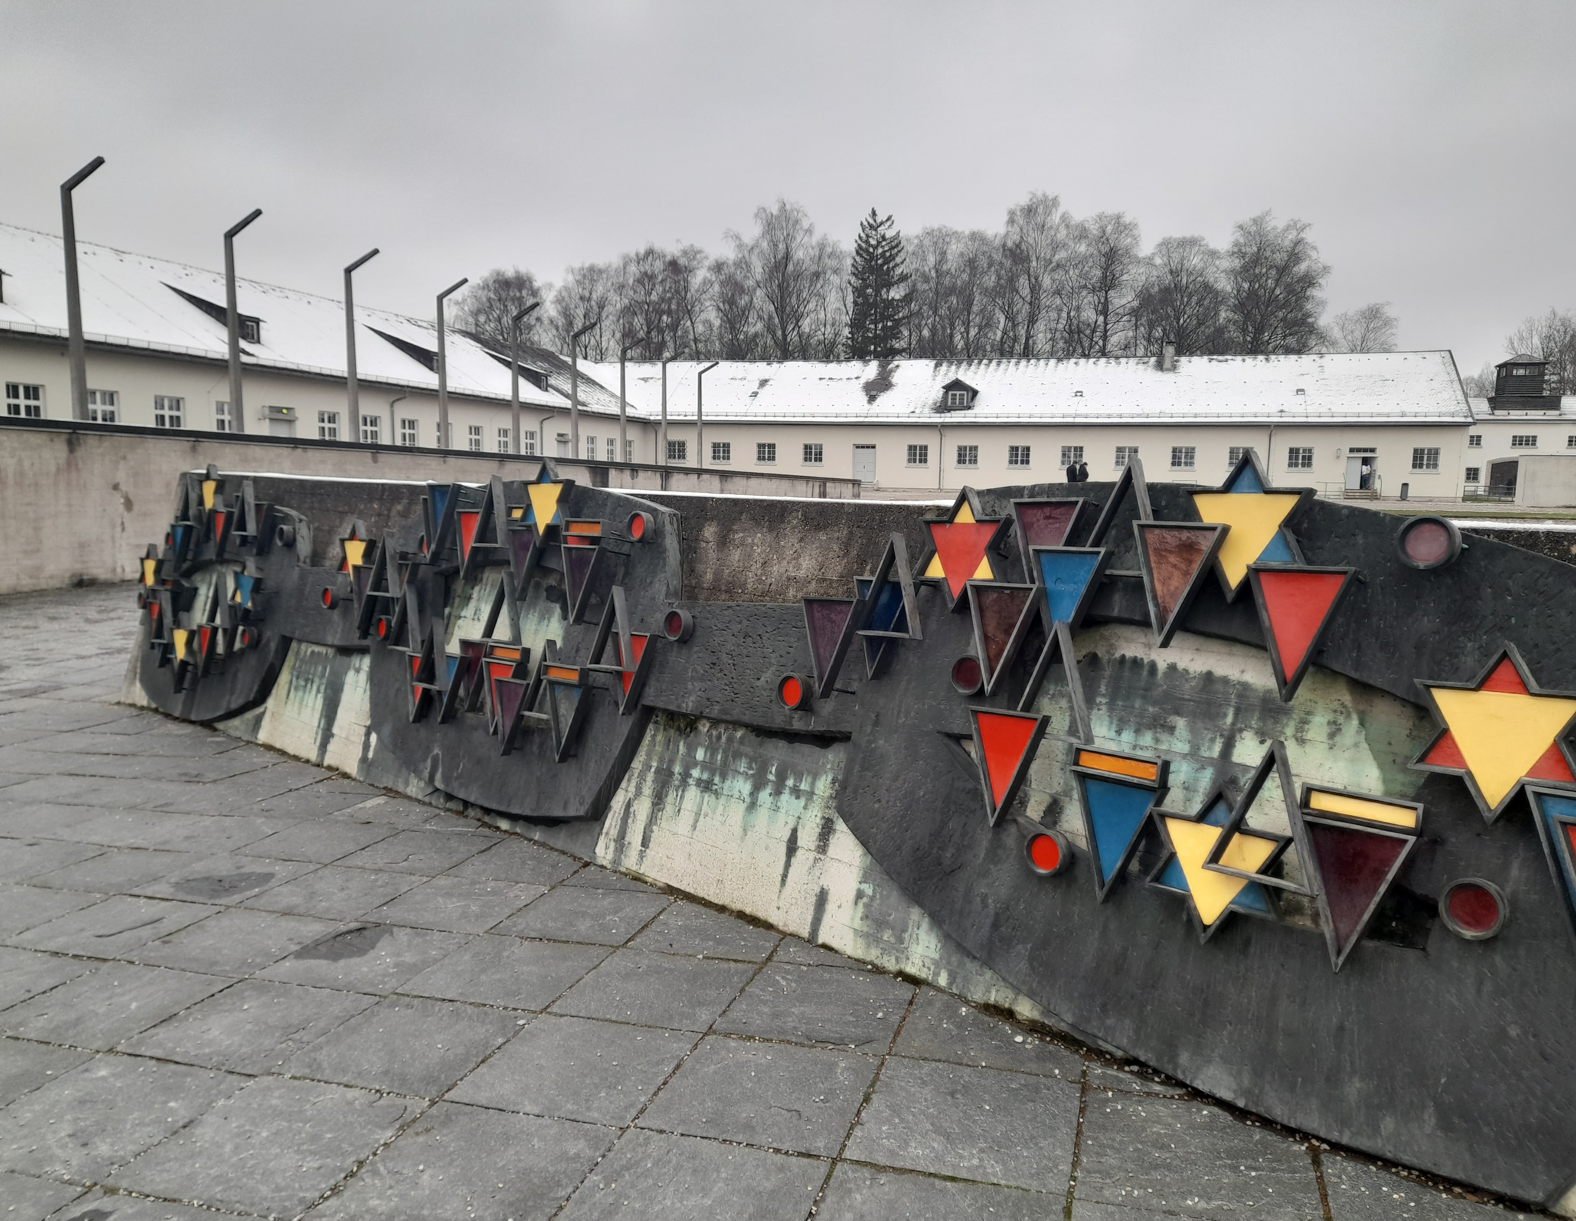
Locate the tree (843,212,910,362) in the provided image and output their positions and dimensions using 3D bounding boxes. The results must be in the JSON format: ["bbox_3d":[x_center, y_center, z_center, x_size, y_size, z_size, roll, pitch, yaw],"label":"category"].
[{"bbox_3d":[8.460,-25.480,114.500,6.357,26.590,6.357,3,7,17],"label":"tree"}]

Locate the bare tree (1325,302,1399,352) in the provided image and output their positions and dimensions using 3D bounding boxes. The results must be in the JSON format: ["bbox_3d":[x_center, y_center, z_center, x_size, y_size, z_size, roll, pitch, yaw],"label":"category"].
[{"bbox_3d":[55.084,-20.623,114.025,7.090,18.158,7.090,3,7,17],"label":"bare tree"}]

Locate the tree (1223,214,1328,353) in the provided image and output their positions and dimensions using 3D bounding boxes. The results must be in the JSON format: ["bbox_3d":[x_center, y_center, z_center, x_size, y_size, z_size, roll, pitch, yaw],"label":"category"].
[{"bbox_3d":[43.883,-23.490,107.415,9.518,25.079,9.518,3,7,17],"label":"tree"}]

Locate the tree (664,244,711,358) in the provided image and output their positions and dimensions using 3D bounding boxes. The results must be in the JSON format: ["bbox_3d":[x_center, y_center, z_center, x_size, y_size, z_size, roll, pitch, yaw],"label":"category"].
[{"bbox_3d":[-9.491,-22.865,110.192,4.363,22.201,4.363,3,6,16],"label":"tree"}]

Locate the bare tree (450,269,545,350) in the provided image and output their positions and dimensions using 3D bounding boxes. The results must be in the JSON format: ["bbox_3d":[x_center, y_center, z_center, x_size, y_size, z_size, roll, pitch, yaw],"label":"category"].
[{"bbox_3d":[-29.663,-24.288,121.230,9.606,21.793,9.606,3,7,17],"label":"bare tree"}]

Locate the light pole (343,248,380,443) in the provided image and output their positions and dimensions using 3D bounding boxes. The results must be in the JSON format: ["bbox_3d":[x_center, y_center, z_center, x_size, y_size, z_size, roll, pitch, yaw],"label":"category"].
[{"bbox_3d":[-8.123,-4.401,22.580,0.740,4.956,0.210,3,7,17],"label":"light pole"}]

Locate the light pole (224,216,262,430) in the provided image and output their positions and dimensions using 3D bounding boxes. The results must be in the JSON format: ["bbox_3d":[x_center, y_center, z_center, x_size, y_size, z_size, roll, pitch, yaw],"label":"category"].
[{"bbox_3d":[-10.495,-5.249,22.913,0.791,4.933,0.230,3,6,16],"label":"light pole"}]

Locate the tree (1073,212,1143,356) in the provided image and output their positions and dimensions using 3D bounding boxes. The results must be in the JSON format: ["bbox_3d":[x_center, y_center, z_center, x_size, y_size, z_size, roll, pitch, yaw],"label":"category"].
[{"bbox_3d":[27.344,-22.328,102.288,6.009,23.993,6.009,3,6,16],"label":"tree"}]

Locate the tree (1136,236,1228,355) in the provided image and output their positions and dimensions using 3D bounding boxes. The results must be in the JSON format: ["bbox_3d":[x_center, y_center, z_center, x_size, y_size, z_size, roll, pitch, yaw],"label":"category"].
[{"bbox_3d":[35.687,-22.712,108.305,8.334,23.135,8.334,3,7,17],"label":"tree"}]

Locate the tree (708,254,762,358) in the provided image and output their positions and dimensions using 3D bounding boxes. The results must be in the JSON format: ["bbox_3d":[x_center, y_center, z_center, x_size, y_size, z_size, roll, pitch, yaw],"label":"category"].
[{"bbox_3d":[-5.075,-22.206,109.141,5.024,21.256,5.024,3,6,16],"label":"tree"}]

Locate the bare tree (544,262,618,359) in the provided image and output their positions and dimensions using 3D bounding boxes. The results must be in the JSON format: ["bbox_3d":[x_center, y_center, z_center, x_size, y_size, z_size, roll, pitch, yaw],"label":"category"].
[{"bbox_3d":[-20.938,-24.087,119.244,7.276,22.049,7.276,3,7,17],"label":"bare tree"}]

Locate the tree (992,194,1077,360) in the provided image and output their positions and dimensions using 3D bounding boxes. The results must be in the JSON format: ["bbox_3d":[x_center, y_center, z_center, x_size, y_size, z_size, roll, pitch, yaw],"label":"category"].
[{"bbox_3d":[21.257,-23.493,103.389,7.283,25.882,7.283,3,6,16],"label":"tree"}]

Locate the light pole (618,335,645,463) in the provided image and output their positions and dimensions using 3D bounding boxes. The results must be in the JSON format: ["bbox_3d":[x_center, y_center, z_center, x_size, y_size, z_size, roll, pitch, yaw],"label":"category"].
[{"bbox_3d":[-5.284,-6.864,40.457,0.864,4.981,0.230,3,6,16],"label":"light pole"}]

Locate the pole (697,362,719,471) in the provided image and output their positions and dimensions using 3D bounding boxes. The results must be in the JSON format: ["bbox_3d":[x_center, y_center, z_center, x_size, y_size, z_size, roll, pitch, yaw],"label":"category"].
[{"bbox_3d":[-3.224,-7.523,47.605,0.772,4.997,0.230,3,6,16],"label":"pole"}]

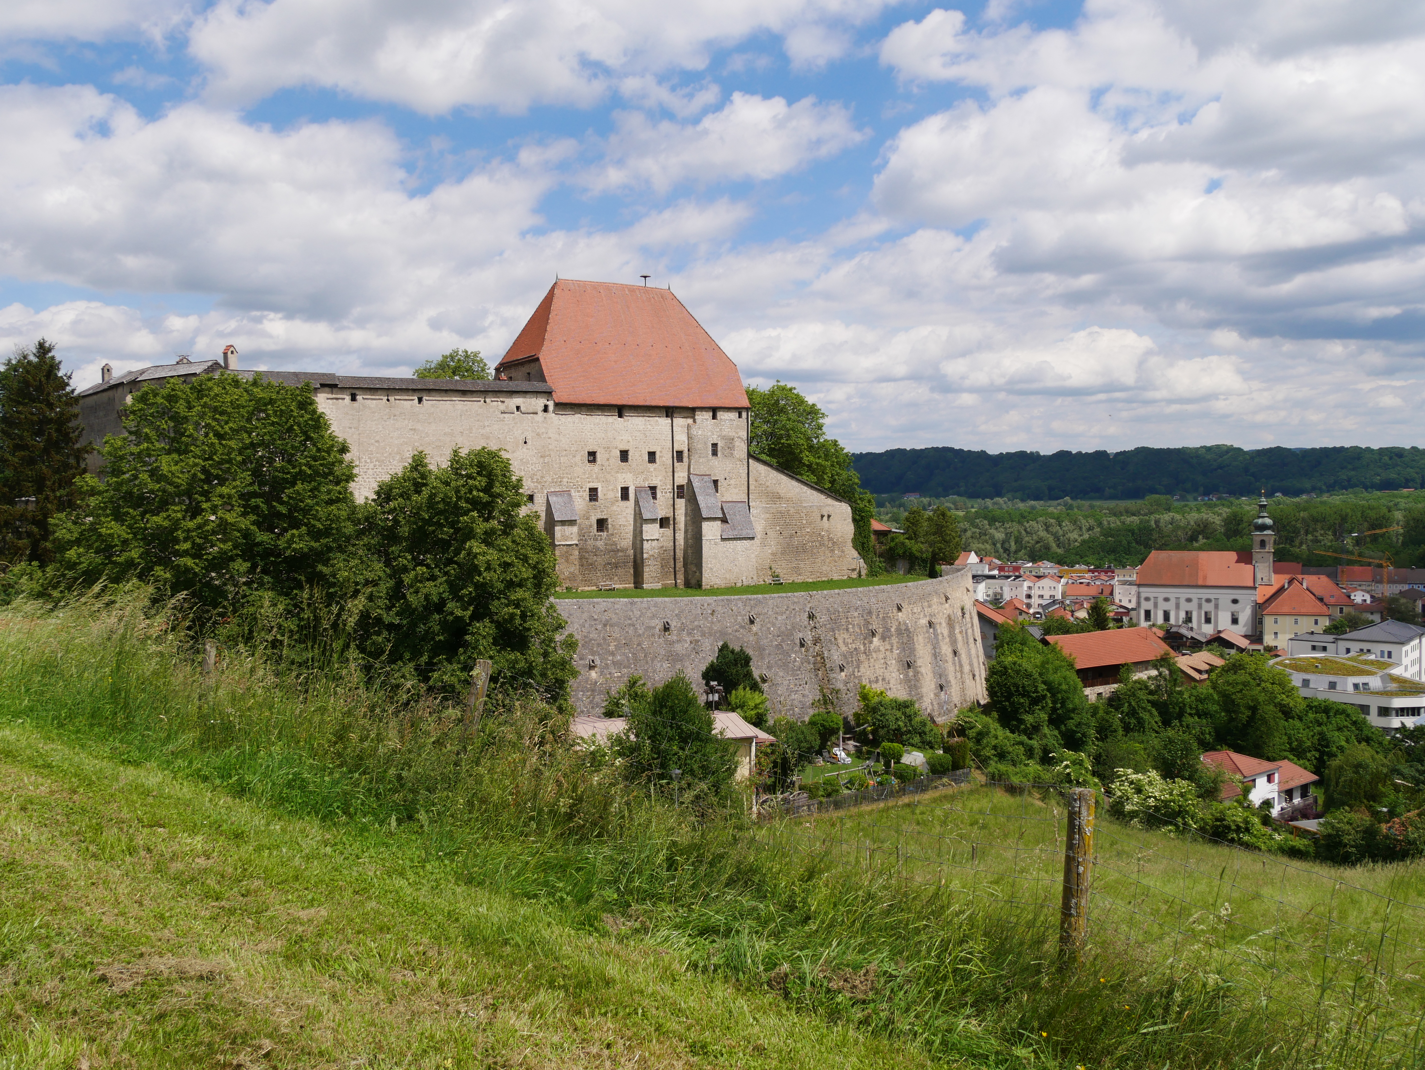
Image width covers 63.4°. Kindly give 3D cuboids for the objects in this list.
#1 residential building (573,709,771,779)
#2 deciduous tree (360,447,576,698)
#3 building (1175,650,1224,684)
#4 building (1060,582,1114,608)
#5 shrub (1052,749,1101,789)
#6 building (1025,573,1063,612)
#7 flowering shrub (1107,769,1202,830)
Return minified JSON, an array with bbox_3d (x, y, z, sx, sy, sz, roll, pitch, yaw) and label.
[{"bbox_3d":[-2.570,14.260,75.000,13.000,5.500,8.500,-1,3,1],"label":"residential building"},{"bbox_3d":[-7.840,1.710,37.000,6.900,9.200,6.700,-1,3,-12],"label":"deciduous tree"},{"bbox_3d":[88.320,25.790,212.000,11.800,7.800,8.800,-3,4,-40],"label":"building"},{"bbox_3d":[126.620,20.600,388.000,15.800,8.200,9.500,0,3,8],"label":"building"},{"bbox_3d":[26.250,17.070,83.000,3.600,3.300,3.400,0,3,18],"label":"shrub"},{"bbox_3d":[108.660,18.920,377.000,11.000,12.500,12.000,0,3,12],"label":"building"},{"bbox_3d":[31.090,18.450,81.000,6.500,4.300,5.200,0,3,21],"label":"flowering shrub"}]

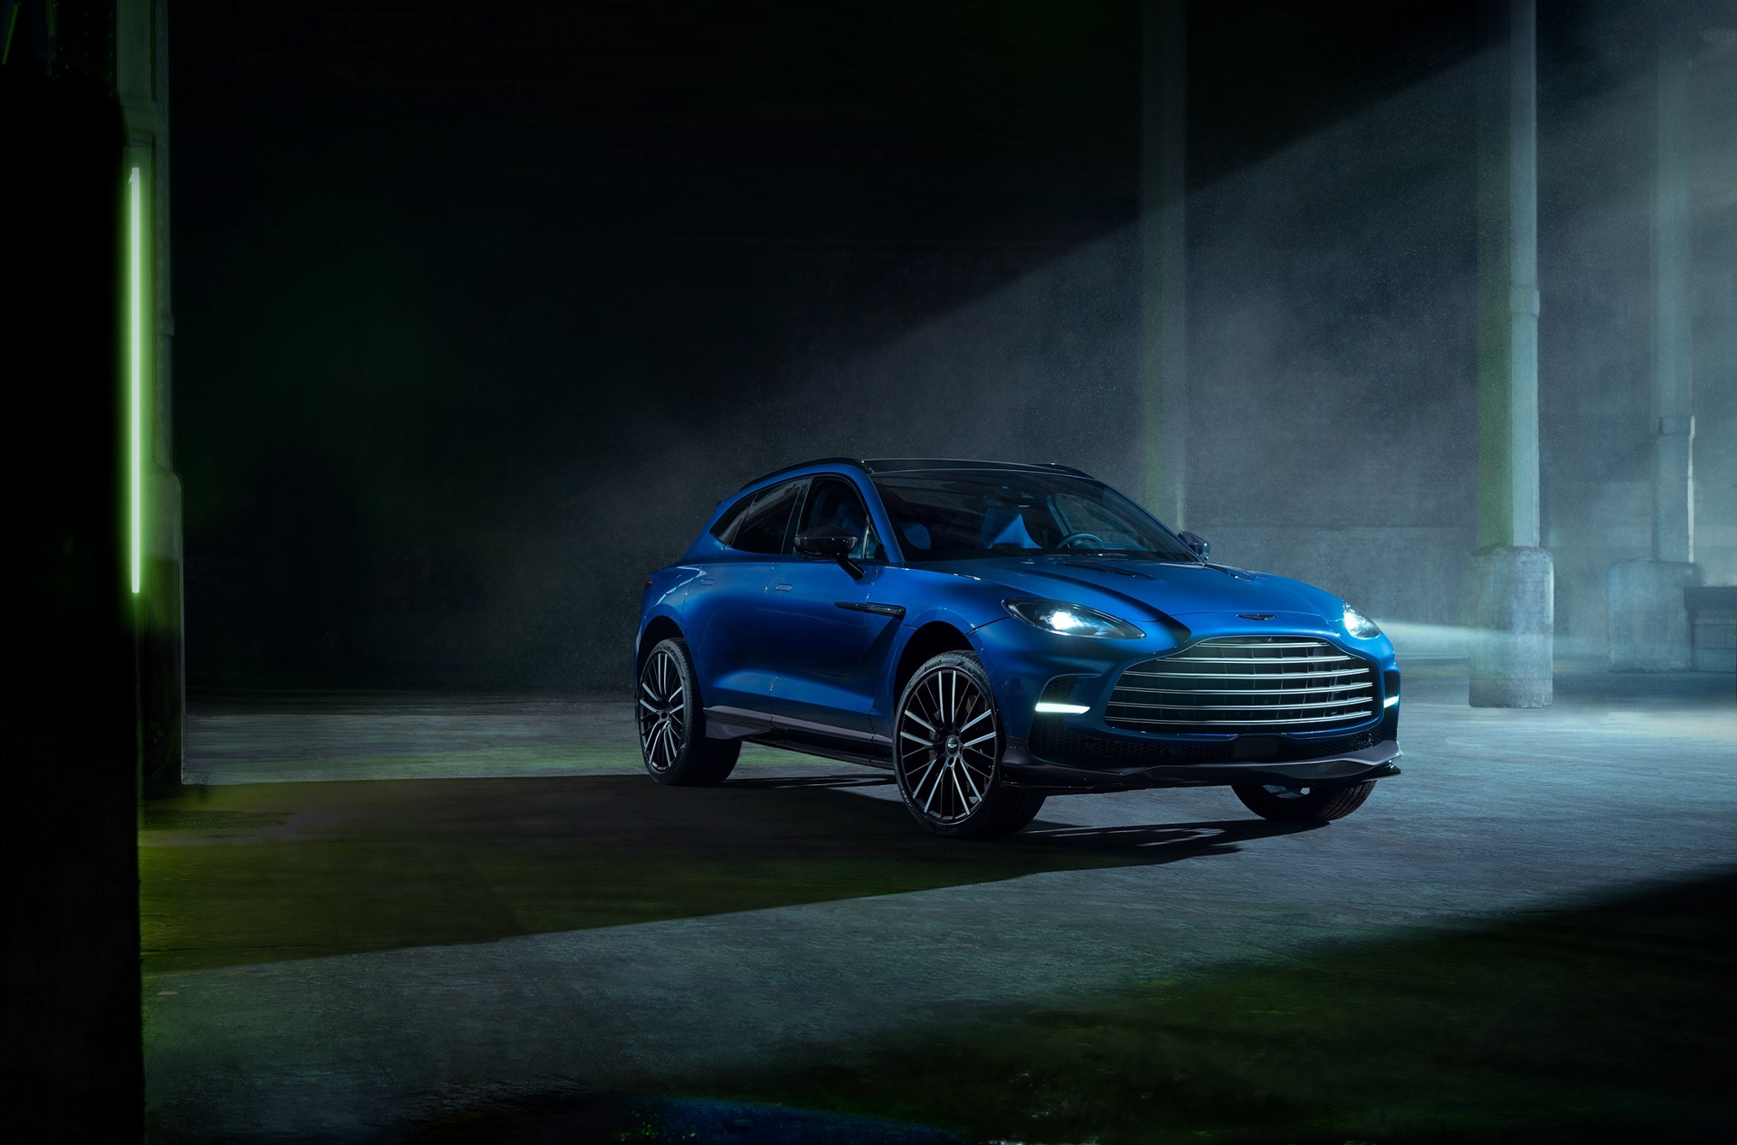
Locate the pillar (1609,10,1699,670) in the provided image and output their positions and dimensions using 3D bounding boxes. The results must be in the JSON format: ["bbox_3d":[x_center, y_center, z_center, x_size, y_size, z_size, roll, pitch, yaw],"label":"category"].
[{"bbox_3d":[11.110,-3.278,34.050,1.050,9.325,0.950,0,-1,0],"label":"pillar"}]

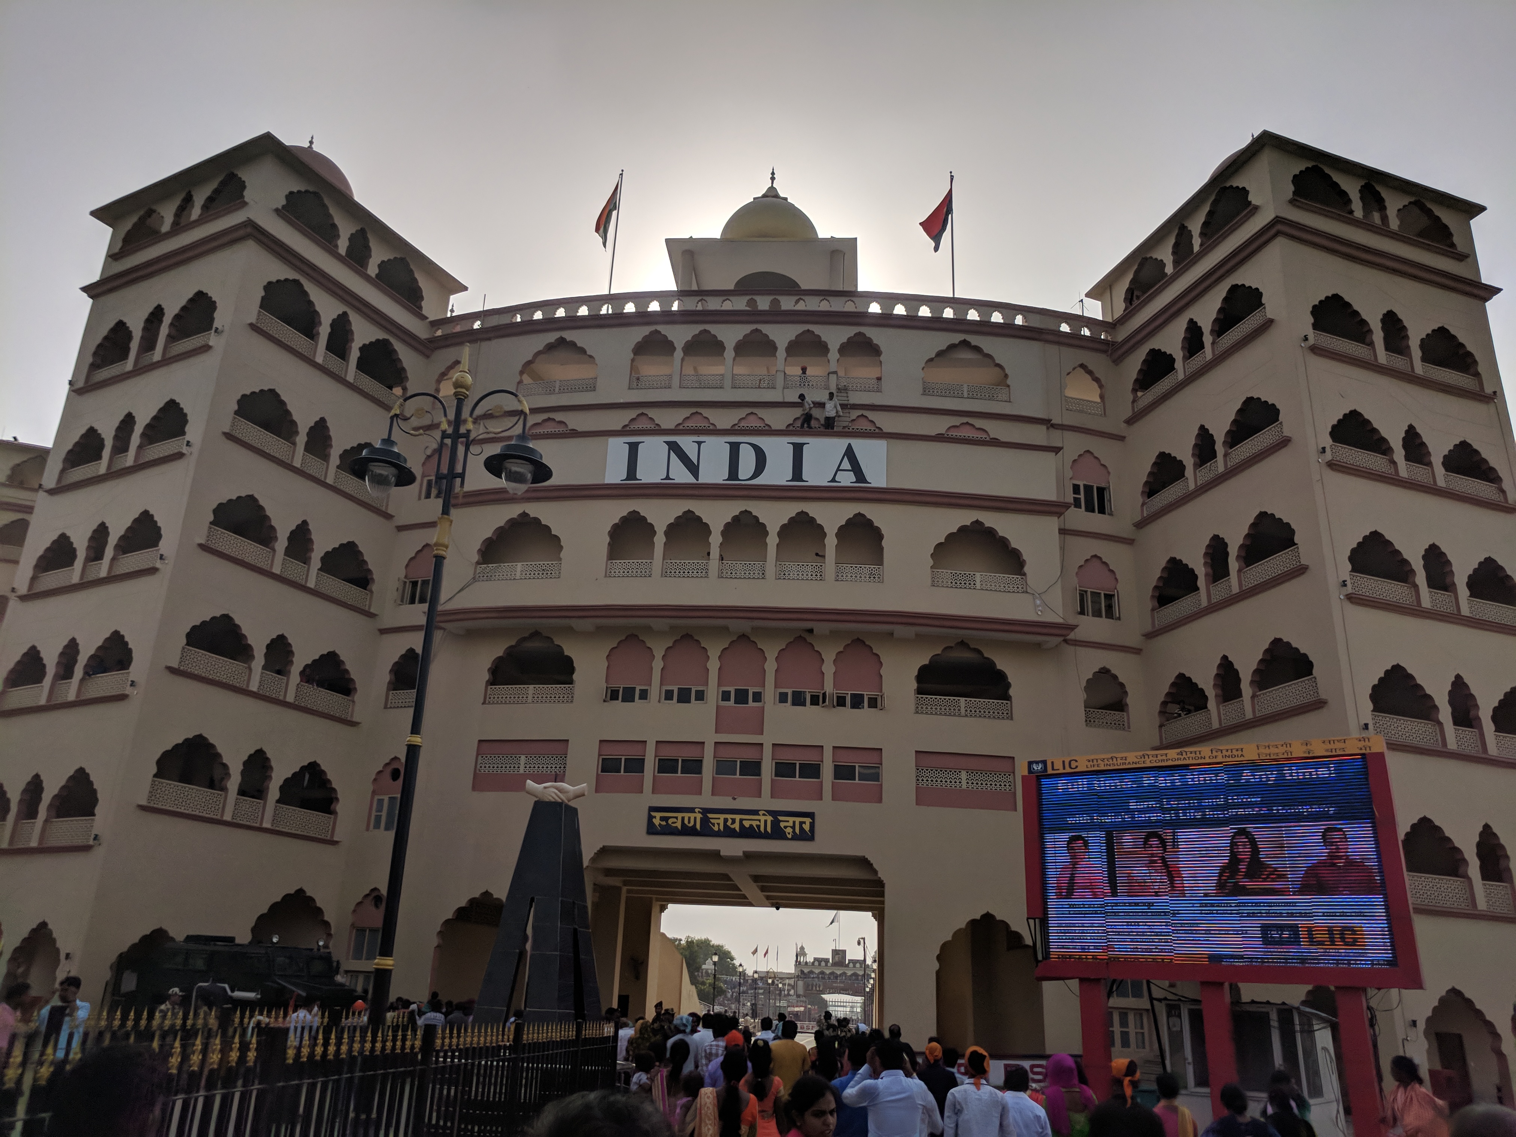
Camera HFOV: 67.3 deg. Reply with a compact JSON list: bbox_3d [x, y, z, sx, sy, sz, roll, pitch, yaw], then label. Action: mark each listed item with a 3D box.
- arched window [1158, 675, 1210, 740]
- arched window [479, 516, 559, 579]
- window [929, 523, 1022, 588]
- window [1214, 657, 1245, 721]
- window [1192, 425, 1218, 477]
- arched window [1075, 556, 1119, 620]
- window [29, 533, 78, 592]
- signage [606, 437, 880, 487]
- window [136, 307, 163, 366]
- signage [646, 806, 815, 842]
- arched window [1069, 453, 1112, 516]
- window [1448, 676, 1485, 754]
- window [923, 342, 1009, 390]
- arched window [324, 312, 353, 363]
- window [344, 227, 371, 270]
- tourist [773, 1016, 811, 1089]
[{"bbox_3d":[12.417,3.969,32.852,0.300,1.852,2.172,10,-22,-18],"label":"arched window"},{"bbox_3d":[-7.843,-0.707,38.120,3.100,2.400,0.300,-3,-21,13],"label":"arched window"},{"bbox_3d":[7.172,-0.402,37.296,3.150,2.420,0.300,5,-21,-7],"label":"window"},{"bbox_3d":[14.588,3.721,34.971,0.300,2.150,1.120,9,-22,-17],"label":"window"},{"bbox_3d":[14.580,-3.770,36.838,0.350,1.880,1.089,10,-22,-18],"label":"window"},{"bbox_3d":[11.412,0.639,38.615,1.552,2.250,0.350,8,-21,-14],"label":"arched window"},{"bbox_3d":[-22.142,-0.204,36.221,2.319,1.920,0.350,-9,-24,27],"label":"window"},{"bbox_3d":[-0.399,-3.291,34.907,8.602,1.578,0.300,1,-21,4],"label":"signage"},{"bbox_3d":[-20.786,-7.981,39.327,1.140,2.410,0.300,-9,-23,27],"label":"window"},{"bbox_3d":[-0.765,7.165,32.016,4.751,0.773,0.120,1,-21,4],"label":"signage"},{"bbox_3d":[10.630,-2.706,36.565,1.483,2.183,0.300,7,-22,-13],"label":"arched window"},{"bbox_3d":[17.702,3.607,28.756,0.854,1.824,0.300,10,-22,-19],"label":"window"},{"bbox_3d":[7.537,-7.348,41.576,3.180,2.110,0.300,5,-21,-7],"label":"window"},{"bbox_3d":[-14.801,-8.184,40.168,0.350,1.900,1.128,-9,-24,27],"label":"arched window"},{"bbox_3d":[-13.485,-10.823,38.246,0.300,1.438,0.942,-9,-24,28],"label":"window"},{"bbox_3d":[0.370,5.964,12.718,0.500,1.700,0.300,2,-21,0],"label":"tourist"}]

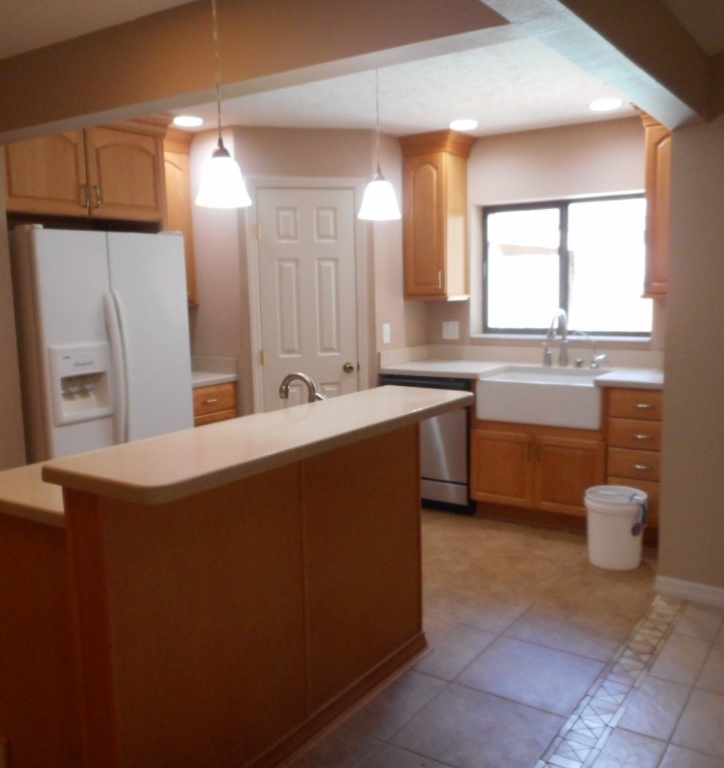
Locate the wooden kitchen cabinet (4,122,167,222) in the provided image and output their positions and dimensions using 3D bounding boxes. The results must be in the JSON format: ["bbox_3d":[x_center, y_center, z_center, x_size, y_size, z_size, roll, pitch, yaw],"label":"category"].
[{"bbox_3d":[-1.637,-1.135,3.942,0.610,0.535,0.995,4,9,35],"label":"wooden kitchen cabinet"}]

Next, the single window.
[{"bbox_3d":[1.340,-0.756,4.848,1.196,0.882,0.100,4,9,35],"label":"single window"}]

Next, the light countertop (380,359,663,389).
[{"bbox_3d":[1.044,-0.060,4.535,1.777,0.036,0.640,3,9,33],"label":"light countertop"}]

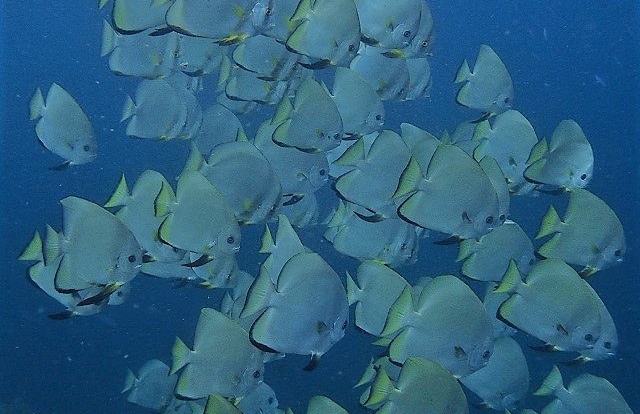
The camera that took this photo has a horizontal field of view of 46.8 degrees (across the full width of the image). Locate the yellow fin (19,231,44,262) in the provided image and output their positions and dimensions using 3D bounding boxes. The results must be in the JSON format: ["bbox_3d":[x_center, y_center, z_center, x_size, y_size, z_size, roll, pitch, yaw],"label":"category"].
[{"bbox_3d":[-1.073,0.147,2.750,0.075,0.125,0.020,28,-3,-12],"label":"yellow fin"}]

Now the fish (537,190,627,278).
[{"bbox_3d":[1.099,0.105,3.050,0.360,0.325,0.065,25,0,0],"label":"fish"}]

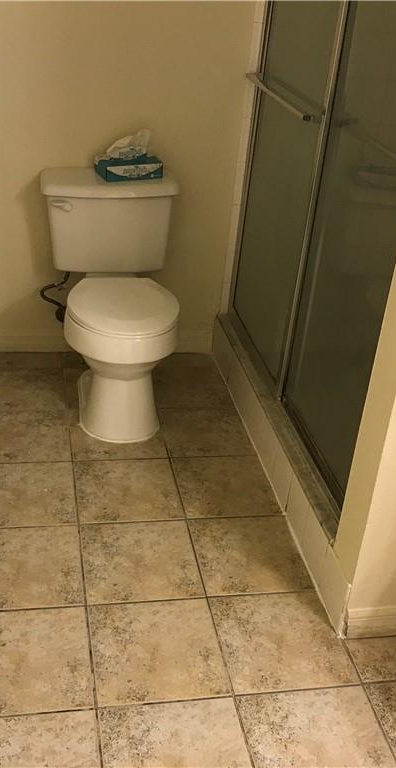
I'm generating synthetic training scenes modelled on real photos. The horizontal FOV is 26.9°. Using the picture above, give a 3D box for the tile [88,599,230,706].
[{"bbox_3d":[-0.099,0.633,1.973,0.306,0.010,0.306,-1,30,-12],"label":"tile"}]

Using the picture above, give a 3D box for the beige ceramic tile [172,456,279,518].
[{"bbox_3d":[0.086,0.317,2.535,0.292,0.010,0.300,-1,30,-12],"label":"beige ceramic tile"}]

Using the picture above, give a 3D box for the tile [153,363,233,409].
[{"bbox_3d":[-0.025,0.014,3.046,0.292,0.010,0.297,-1,30,-12],"label":"tile"}]

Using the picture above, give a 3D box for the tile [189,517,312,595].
[{"bbox_3d":[0.141,0.470,2.276,0.292,0.010,0.300,-1,30,-12],"label":"tile"}]

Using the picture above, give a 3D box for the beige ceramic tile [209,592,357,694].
[{"bbox_3d":[0.200,0.623,2.018,0.297,0.010,0.300,-1,30,-12],"label":"beige ceramic tile"}]

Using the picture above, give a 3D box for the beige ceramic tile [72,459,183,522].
[{"bbox_3d":[-0.210,0.320,2.473,0.300,0.010,0.300,-1,30,-12],"label":"beige ceramic tile"}]

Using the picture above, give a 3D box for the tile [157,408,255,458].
[{"bbox_3d":[0.030,0.165,2.791,0.292,0.010,0.294,-1,30,-12],"label":"tile"}]

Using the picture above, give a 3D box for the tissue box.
[{"bbox_3d":[-0.232,-0.729,2.801,0.213,0.050,0.112,-11,34,-28],"label":"tissue box"}]

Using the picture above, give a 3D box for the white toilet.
[{"bbox_3d":[-0.277,-0.267,2.773,0.465,0.730,0.685,-1,30,-13],"label":"white toilet"}]

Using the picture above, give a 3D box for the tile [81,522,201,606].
[{"bbox_3d":[-0.156,0.478,2.235,0.306,0.010,0.306,-1,30,-12],"label":"tile"}]

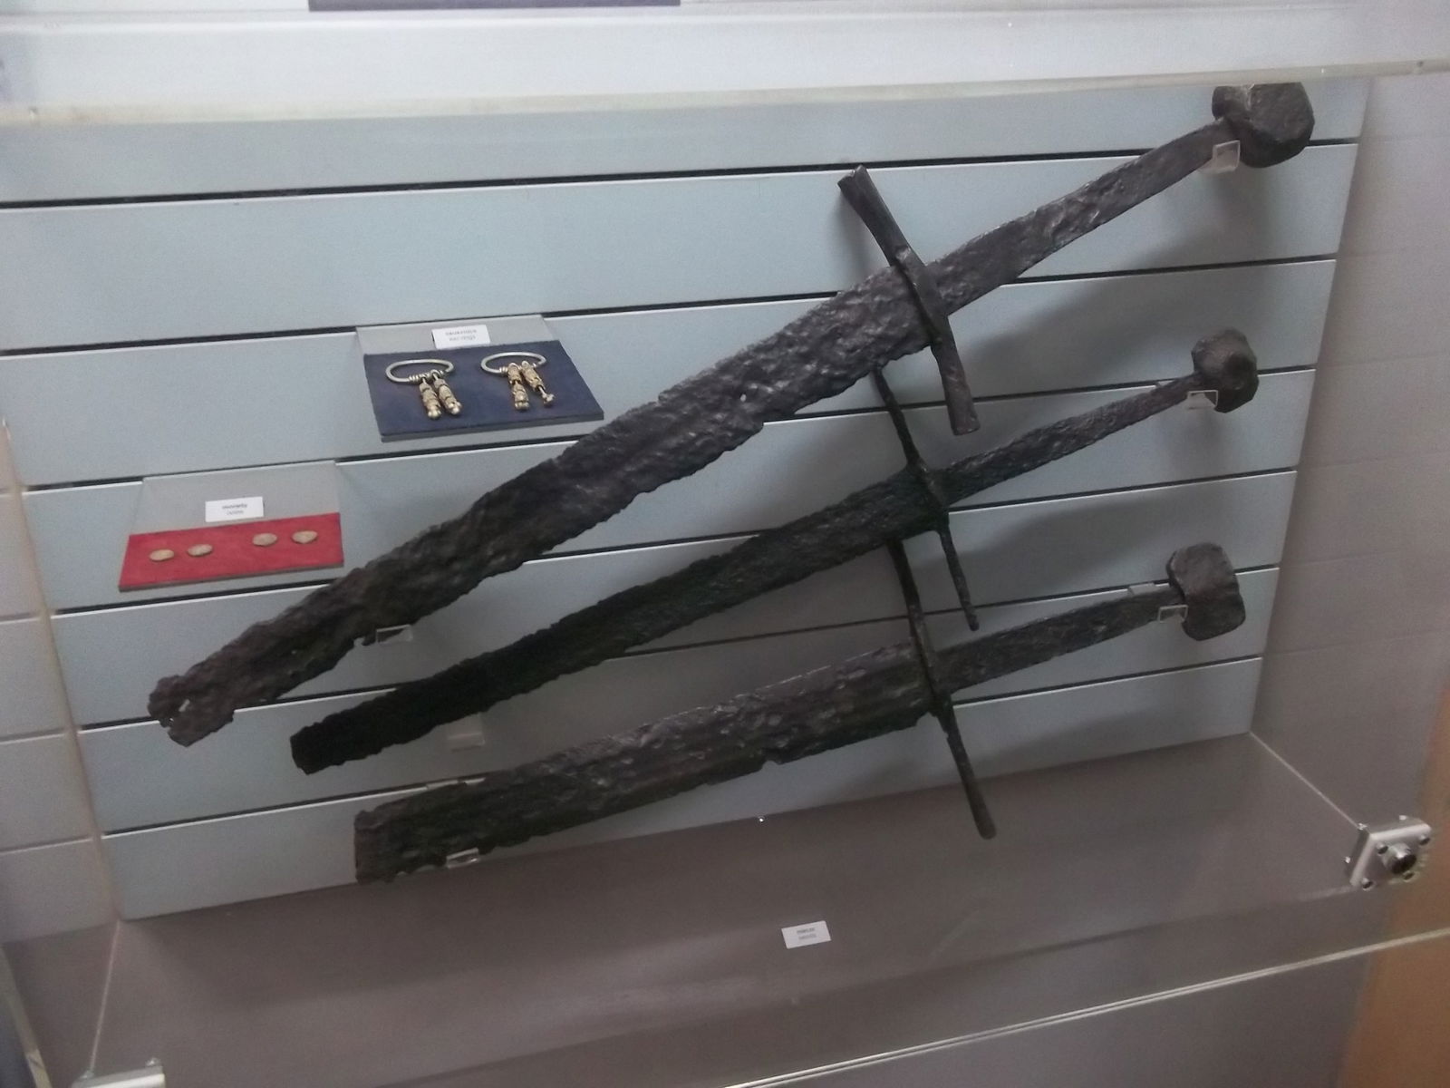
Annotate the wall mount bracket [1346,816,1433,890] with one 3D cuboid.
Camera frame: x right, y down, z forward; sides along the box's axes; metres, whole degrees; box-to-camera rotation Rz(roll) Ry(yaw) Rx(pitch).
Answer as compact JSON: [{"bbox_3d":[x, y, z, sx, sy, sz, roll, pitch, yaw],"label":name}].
[{"bbox_3d":[0.547,0.256,1.106,0.054,0.054,0.032,-7,33,-14],"label":"wall mount bracket"}]

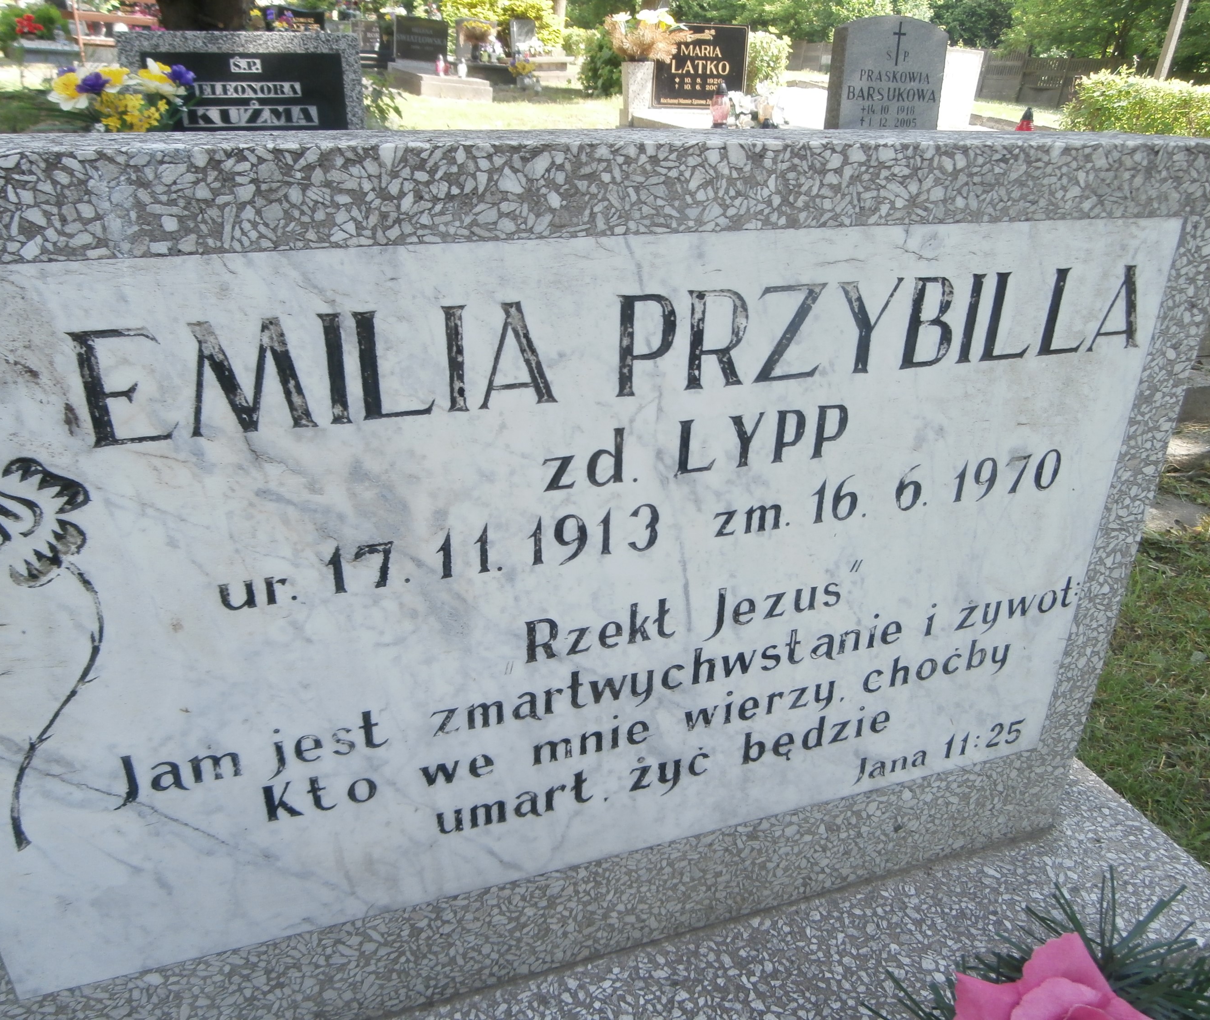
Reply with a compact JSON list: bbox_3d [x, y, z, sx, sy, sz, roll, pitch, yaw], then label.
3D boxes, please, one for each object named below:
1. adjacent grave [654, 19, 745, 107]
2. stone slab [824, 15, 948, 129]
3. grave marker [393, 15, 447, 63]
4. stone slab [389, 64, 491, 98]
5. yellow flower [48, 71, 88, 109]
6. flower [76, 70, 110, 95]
[{"bbox_3d":[0.514,-2.408,5.122,0.530,0.400,0.070,-8,29,-19],"label":"adjacent grave"},{"bbox_3d":[1.266,-1.852,4.273,0.495,0.680,0.110,-8,29,-19],"label":"stone slab"},{"bbox_3d":[-2.398,-6.088,12.233,0.690,0.500,0.090,-8,29,-19],"label":"grave marker"},{"bbox_3d":[-2.111,-5.417,11.890,0.850,0.240,1.700,-10,30,-22],"label":"stone slab"},{"bbox_3d":[-1.340,-1.046,2.350,0.090,0.087,0.075,-10,30,-22],"label":"yellow flower"},{"bbox_3d":[-1.276,-1.065,2.350,0.076,0.056,0.070,-10,30,-22],"label":"flower"}]

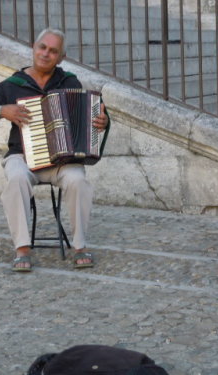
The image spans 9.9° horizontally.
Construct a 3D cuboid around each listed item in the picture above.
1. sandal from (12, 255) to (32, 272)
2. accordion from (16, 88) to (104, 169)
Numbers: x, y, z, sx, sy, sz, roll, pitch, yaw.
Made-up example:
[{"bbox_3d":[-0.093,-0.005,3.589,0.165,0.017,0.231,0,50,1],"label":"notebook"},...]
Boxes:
[{"bbox_3d":[-0.465,0.391,6.800,0.110,0.085,0.280,-2,7,0],"label":"sandal"},{"bbox_3d":[-0.258,-0.320,6.900,0.465,0.430,0.220,-5,-3,-1],"label":"accordion"}]

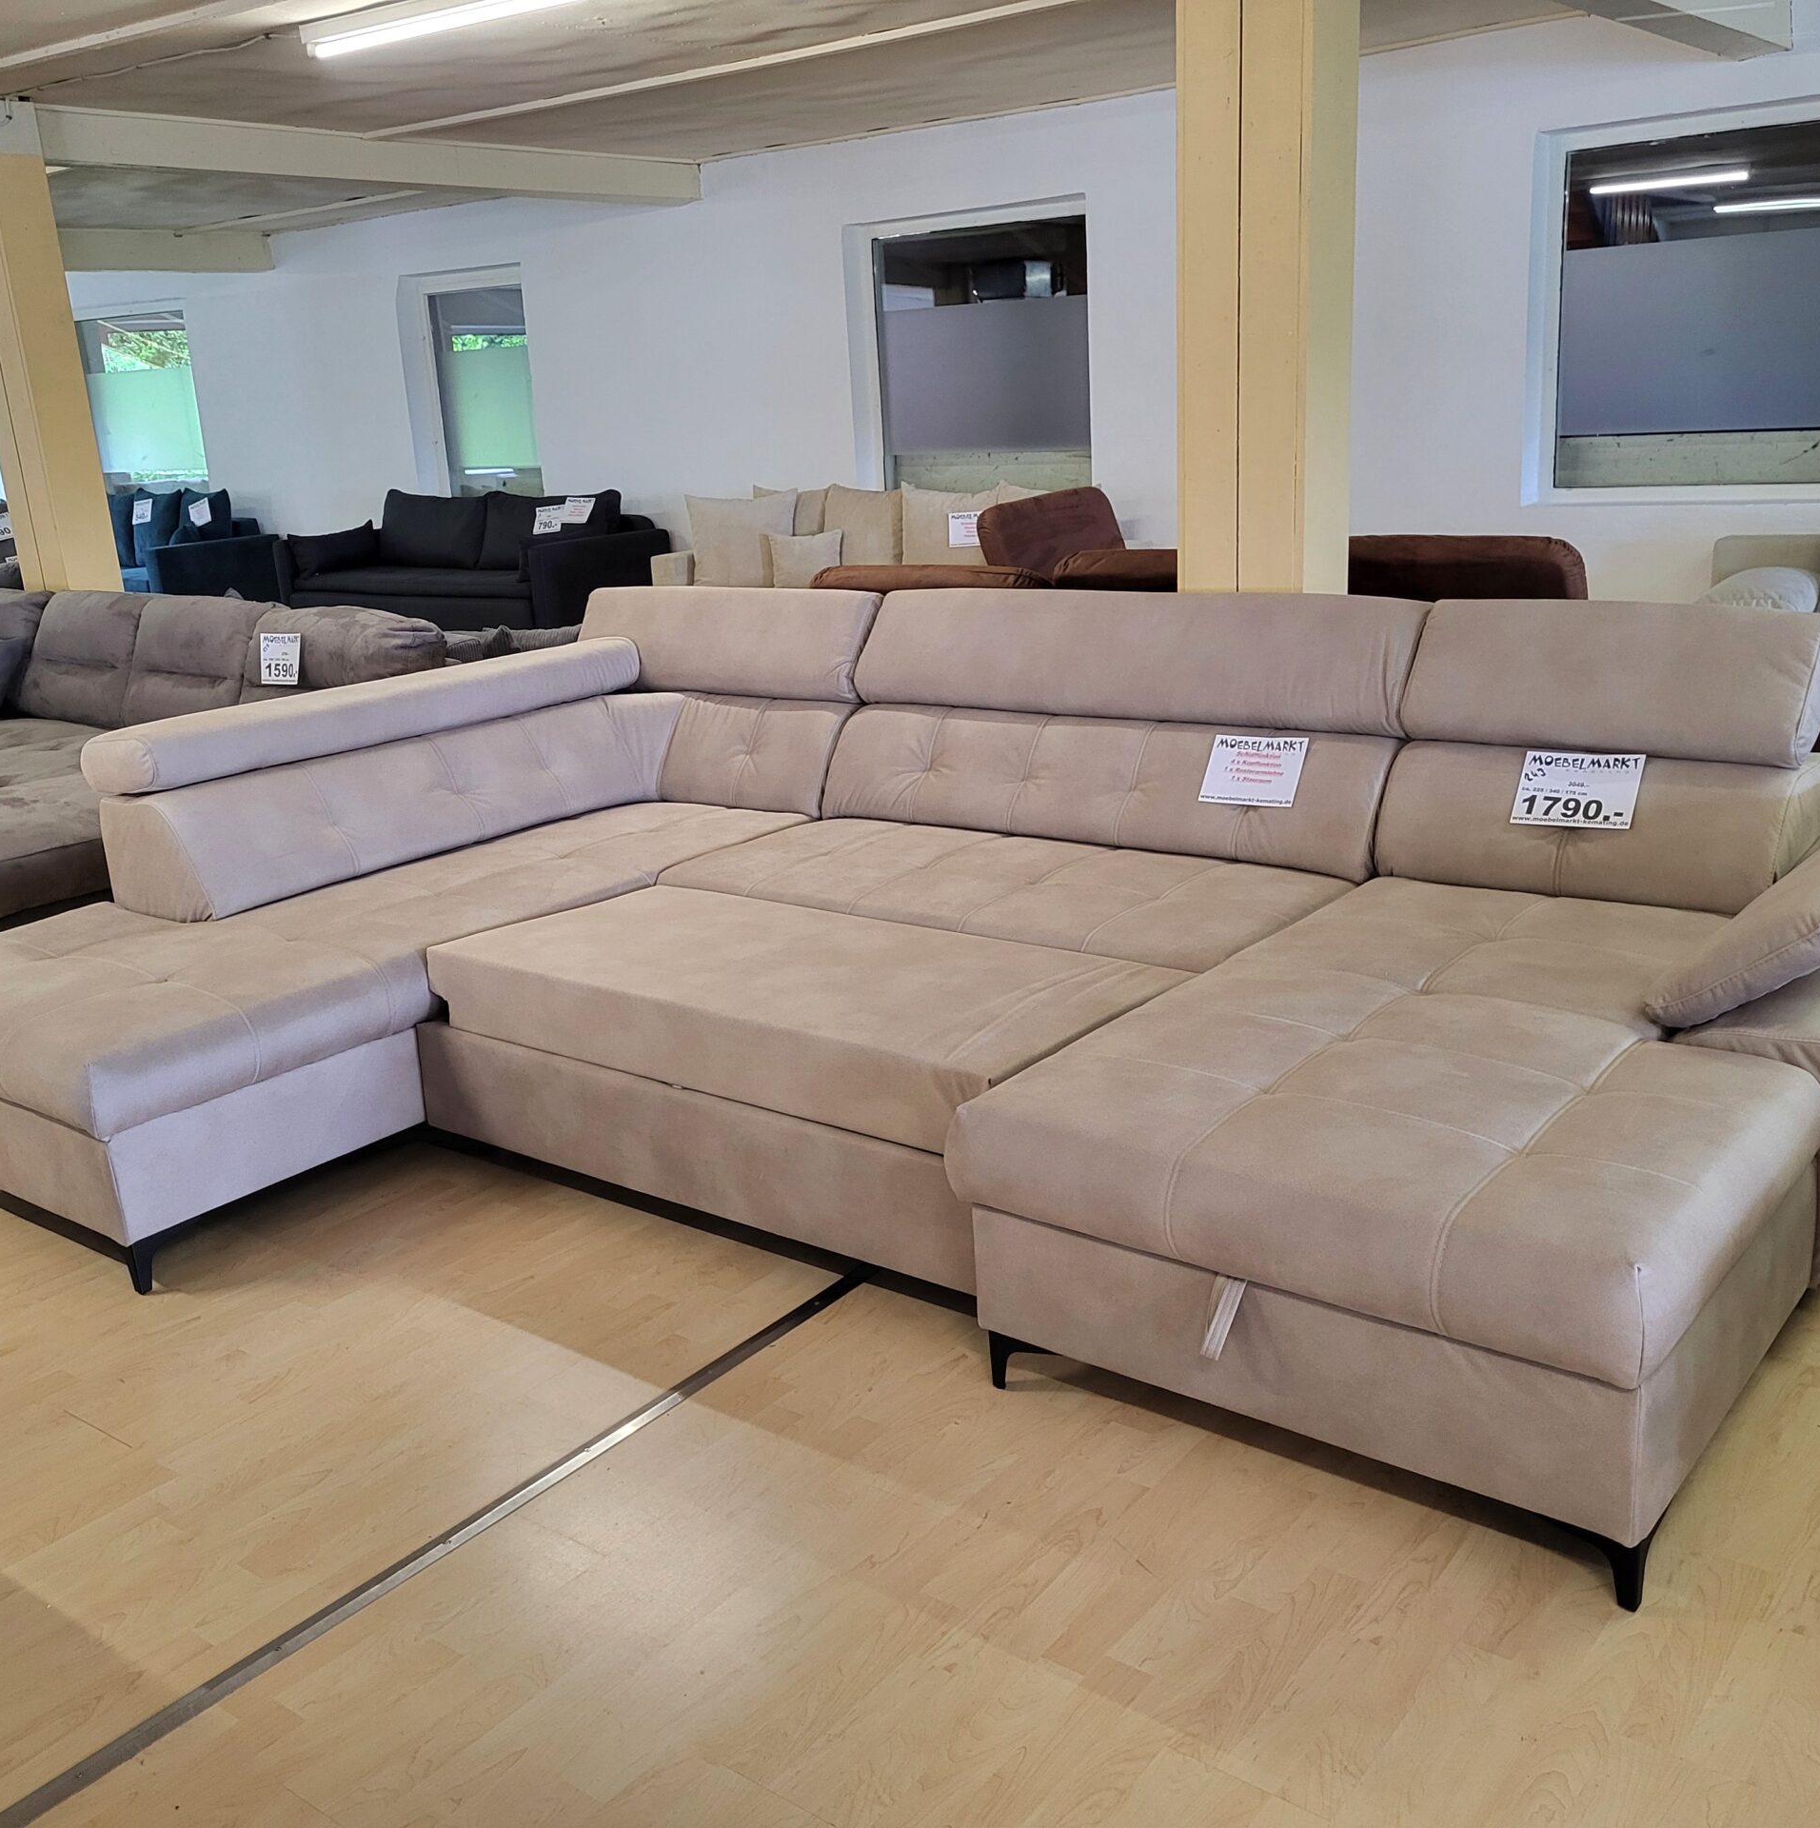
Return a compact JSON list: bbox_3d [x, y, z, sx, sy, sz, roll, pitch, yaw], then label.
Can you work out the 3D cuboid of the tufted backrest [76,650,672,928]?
[{"bbox_3d":[-1.167,-0.352,4.308,0.337,0.386,1.405,9,20,38],"label":"tufted backrest"}]

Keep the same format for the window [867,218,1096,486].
[{"bbox_3d":[0.394,-2.770,9.172,1.300,1.330,0.120,8,20,35],"label":"window"}]

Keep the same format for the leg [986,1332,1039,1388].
[{"bbox_3d":[0.162,0.651,2.674,0.077,0.087,0.063,9,20,38],"label":"leg"}]

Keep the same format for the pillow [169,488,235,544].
[{"bbox_3d":[-4.737,-2.602,12.291,0.500,0.500,0.180,8,10,35],"label":"pillow"}]

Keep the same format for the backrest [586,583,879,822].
[{"bbox_3d":[-0.513,-0.607,4.923,1.070,0.540,0.420,9,20,38],"label":"backrest"}]

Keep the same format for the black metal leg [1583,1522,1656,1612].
[{"bbox_3d":[0.832,0.756,2.169,0.077,0.087,0.070,9,20,38],"label":"black metal leg"}]

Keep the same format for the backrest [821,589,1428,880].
[{"bbox_3d":[0.467,-0.454,4.171,1.420,0.545,0.410,9,20,38],"label":"backrest"}]

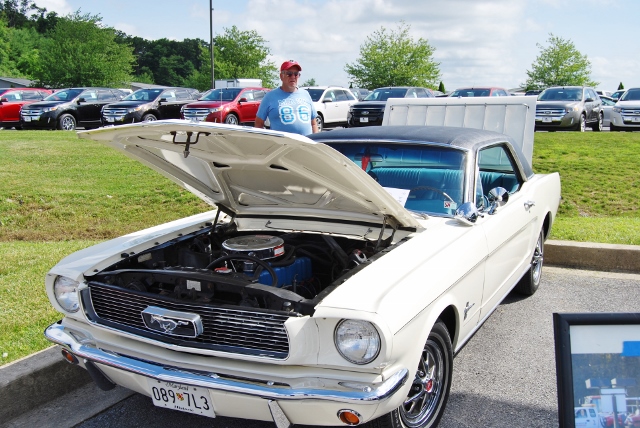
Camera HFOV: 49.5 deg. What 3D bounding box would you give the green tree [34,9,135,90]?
[{"bbox_3d":[-16.473,-10.496,48.952,7.280,7.600,7.280,0,9,0],"label":"green tree"}]

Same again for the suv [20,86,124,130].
[{"bbox_3d":[-8.906,-3.939,26.317,1.940,1.700,4.680,6,11,34],"label":"suv"}]

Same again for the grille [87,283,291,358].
[{"bbox_3d":[-0.549,0.419,2.715,0.970,0.190,0.100,5,10,27],"label":"grille"}]

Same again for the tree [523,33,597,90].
[{"bbox_3d":[18.000,-10.668,52.494,5.620,5.950,5.620,0,10,0],"label":"tree"}]

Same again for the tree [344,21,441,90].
[{"bbox_3d":[5.593,-11.324,53.582,7.410,7.010,7.410,0,10,0],"label":"tree"}]

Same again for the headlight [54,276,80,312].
[{"bbox_3d":[-1.123,0.358,3.123,0.180,0.180,0.100,4,11,26],"label":"headlight"}]

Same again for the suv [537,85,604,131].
[{"bbox_3d":[8.990,-3.830,25.350,1.950,1.700,4.680,6,11,34],"label":"suv"}]

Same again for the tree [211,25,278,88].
[{"bbox_3d":[-6.165,-11.542,55.572,5.940,6.890,5.940,0,10,0],"label":"tree"}]

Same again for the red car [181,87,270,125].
[{"bbox_3d":[-3.073,-3.884,25.945,1.940,1.700,4.680,6,11,33],"label":"red car"}]

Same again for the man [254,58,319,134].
[{"bbox_3d":[-0.300,-0.565,6.647,0.580,1.770,0.360,-5,10,-24],"label":"man"}]

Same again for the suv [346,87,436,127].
[{"bbox_3d":[2.862,-3.798,25.390,1.940,1.700,4.680,6,11,34],"label":"suv"}]

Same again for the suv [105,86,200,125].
[{"bbox_3d":[-6.280,-4.050,26.850,1.950,1.700,4.680,5,11,29],"label":"suv"}]

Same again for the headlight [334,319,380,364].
[{"bbox_3d":[0.140,0.458,2.502,0.172,0.172,0.100,5,10,27],"label":"headlight"}]

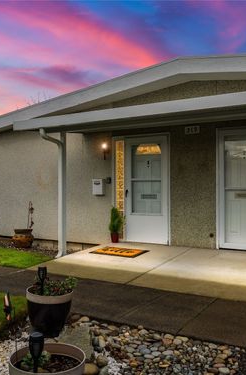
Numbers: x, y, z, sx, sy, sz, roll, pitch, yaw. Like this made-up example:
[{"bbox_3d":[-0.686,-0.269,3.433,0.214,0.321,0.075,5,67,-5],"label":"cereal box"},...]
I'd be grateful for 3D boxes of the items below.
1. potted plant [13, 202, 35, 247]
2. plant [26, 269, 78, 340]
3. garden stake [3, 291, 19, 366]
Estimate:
[{"bbox_3d":[-2.250,0.805,8.500,0.500,1.050,0.480,0,0,0],"label":"potted plant"},{"bbox_3d":[-0.610,0.950,3.220,0.430,0.580,0.420,0,0,0],"label":"plant"},{"bbox_3d":[-0.576,0.723,1.940,0.075,0.370,0.070,0,-1,0],"label":"garden stake"}]

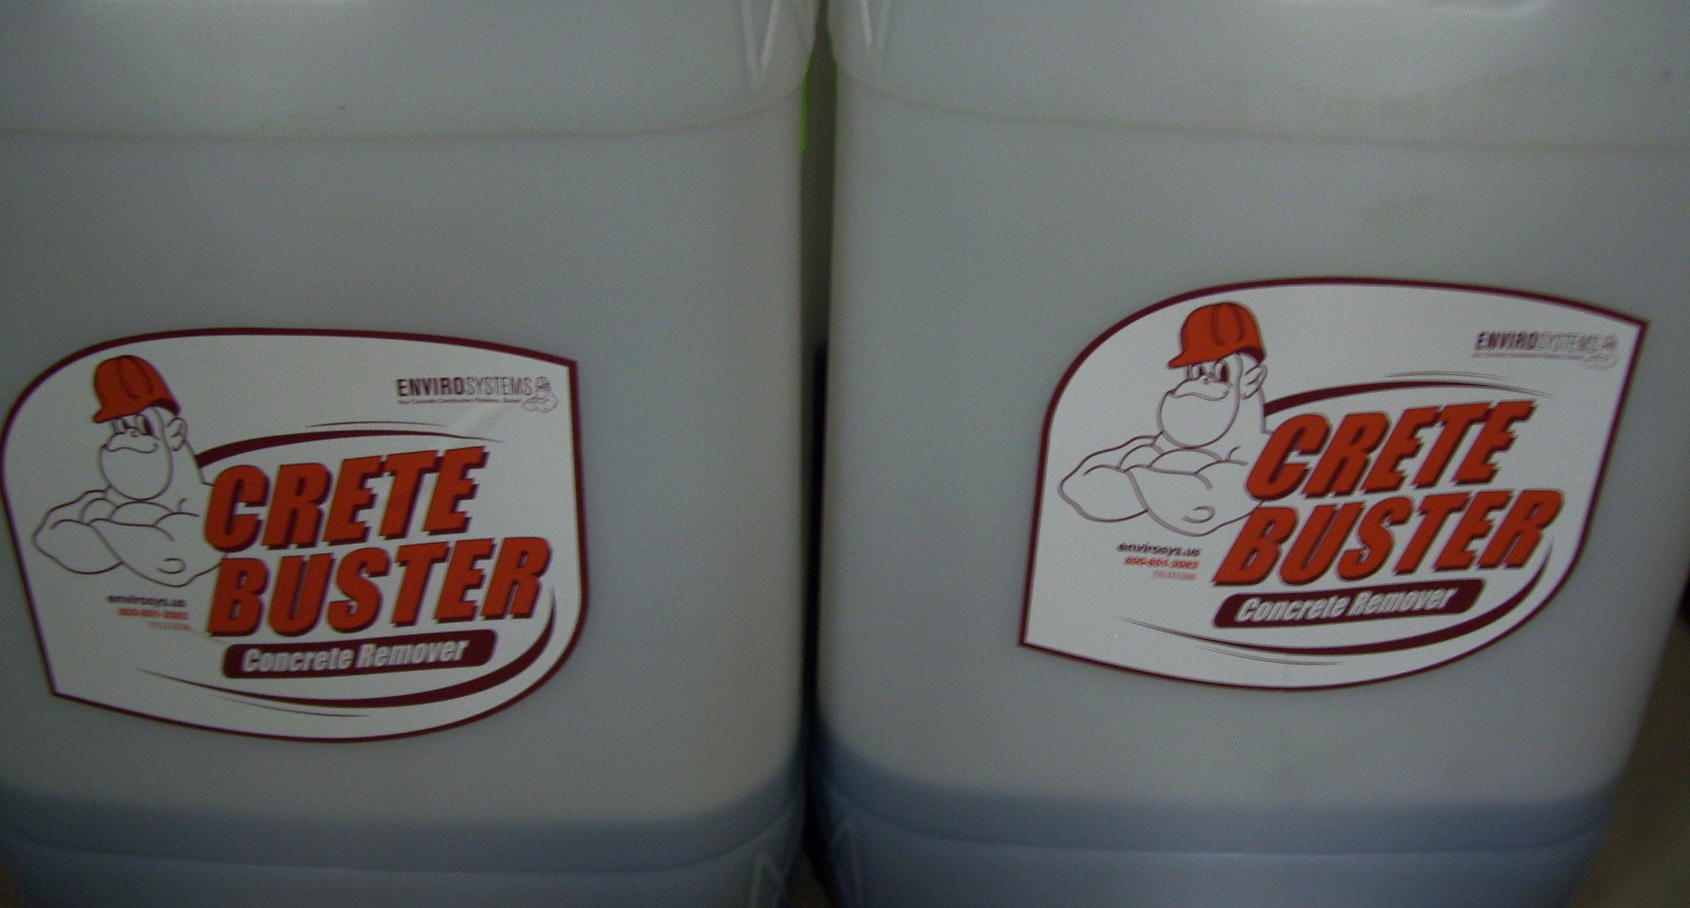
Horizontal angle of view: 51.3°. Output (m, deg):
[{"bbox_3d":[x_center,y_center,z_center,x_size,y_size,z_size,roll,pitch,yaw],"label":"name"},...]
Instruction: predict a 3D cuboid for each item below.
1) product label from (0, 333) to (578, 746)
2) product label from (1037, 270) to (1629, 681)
[{"bbox_3d":[-0.179,0.029,0.578,0.192,0.152,0.005,0,25,1],"label":"product label"},{"bbox_3d":[0.163,0.013,0.587,0.192,0.152,0.005,1,25,-5],"label":"product label"}]

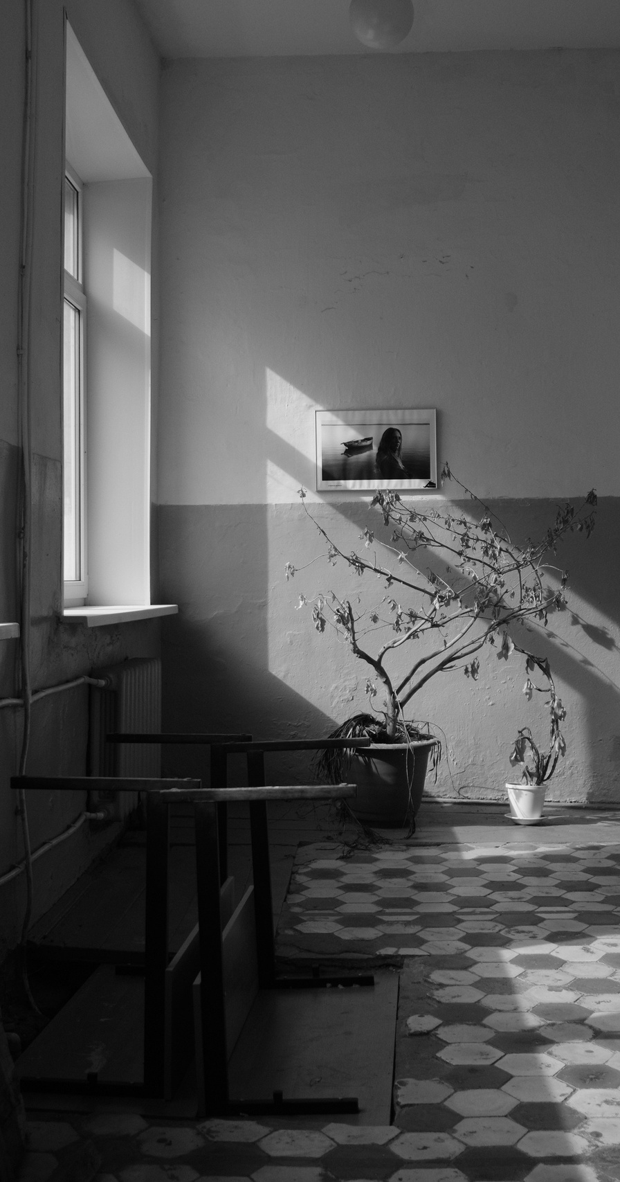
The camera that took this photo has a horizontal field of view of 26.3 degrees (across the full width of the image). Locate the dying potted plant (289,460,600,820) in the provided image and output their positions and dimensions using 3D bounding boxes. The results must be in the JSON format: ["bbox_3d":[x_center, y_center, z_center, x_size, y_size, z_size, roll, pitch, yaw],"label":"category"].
[{"bbox_3d":[0.597,0.239,6.000,1.390,1.610,1.000,-1,0,2],"label":"dying potted plant"}]

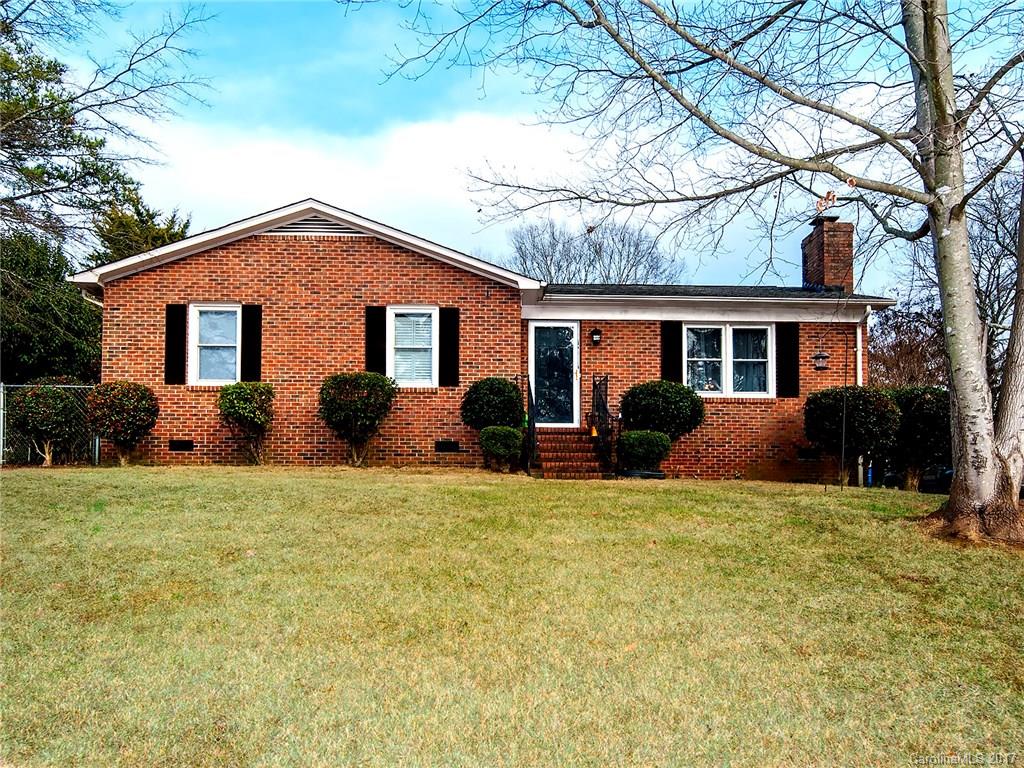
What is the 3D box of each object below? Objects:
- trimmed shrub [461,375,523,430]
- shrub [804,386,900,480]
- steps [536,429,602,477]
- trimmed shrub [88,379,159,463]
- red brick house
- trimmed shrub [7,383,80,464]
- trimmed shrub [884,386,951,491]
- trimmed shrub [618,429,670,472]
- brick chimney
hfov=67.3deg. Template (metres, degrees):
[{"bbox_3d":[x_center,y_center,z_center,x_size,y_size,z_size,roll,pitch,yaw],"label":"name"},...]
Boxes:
[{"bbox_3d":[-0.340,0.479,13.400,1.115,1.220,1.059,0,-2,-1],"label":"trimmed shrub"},{"bbox_3d":[6.309,0.945,14.250,1.779,1.797,1.601,0,-2,-1],"label":"shrub"},{"bbox_3d":[0.944,1.228,13.964,1.250,0.800,2.000,0,-2,-1],"label":"steps"},{"bbox_3d":[-6.761,0.677,13.350,1.250,1.475,1.187,0,-2,-1],"label":"trimmed shrub"},{"bbox_3d":[-0.407,-0.591,18.088,15.046,5.005,9.000,0,-2,-1],"label":"red brick house"},{"bbox_3d":[-8.084,0.700,13.300,1.314,1.453,1.249,0,-2,-1],"label":"trimmed shrub"},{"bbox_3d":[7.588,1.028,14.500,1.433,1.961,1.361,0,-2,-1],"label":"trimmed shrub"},{"bbox_3d":[2.343,1.176,13.500,0.948,0.720,0.853,0,-2,-1],"label":"trimmed shrub"},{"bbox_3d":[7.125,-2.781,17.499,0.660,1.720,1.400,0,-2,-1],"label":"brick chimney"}]

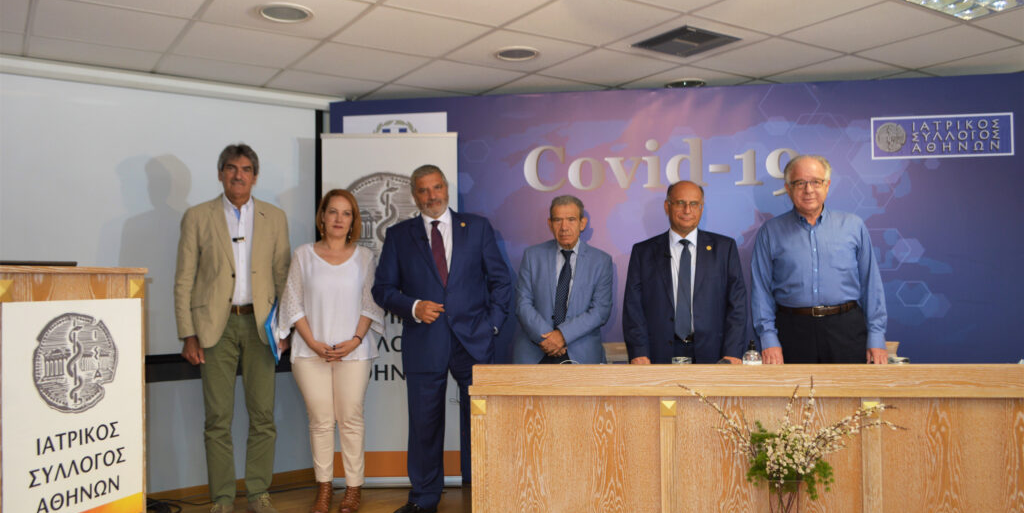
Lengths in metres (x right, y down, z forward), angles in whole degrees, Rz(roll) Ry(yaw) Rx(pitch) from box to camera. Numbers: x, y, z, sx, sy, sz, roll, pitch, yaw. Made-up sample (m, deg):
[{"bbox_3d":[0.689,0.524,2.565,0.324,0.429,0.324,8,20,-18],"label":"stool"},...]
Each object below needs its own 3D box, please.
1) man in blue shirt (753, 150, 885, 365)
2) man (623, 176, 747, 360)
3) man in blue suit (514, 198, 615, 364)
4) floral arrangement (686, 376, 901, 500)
[{"bbox_3d":[1.456,0.404,3.604,0.630,1.761,0.380,-1,-1,14],"label":"man in blue shirt"},{"bbox_3d":[0.854,0.462,3.745,0.610,1.663,0.380,-1,-1,10],"label":"man"},{"bbox_3d":[0.268,0.496,3.846,0.490,1.611,0.350,-1,-1,7],"label":"man in blue suit"},{"bbox_3d":[1.049,0.681,2.870,0.840,0.450,0.380,-1,-1,6],"label":"floral arrangement"}]

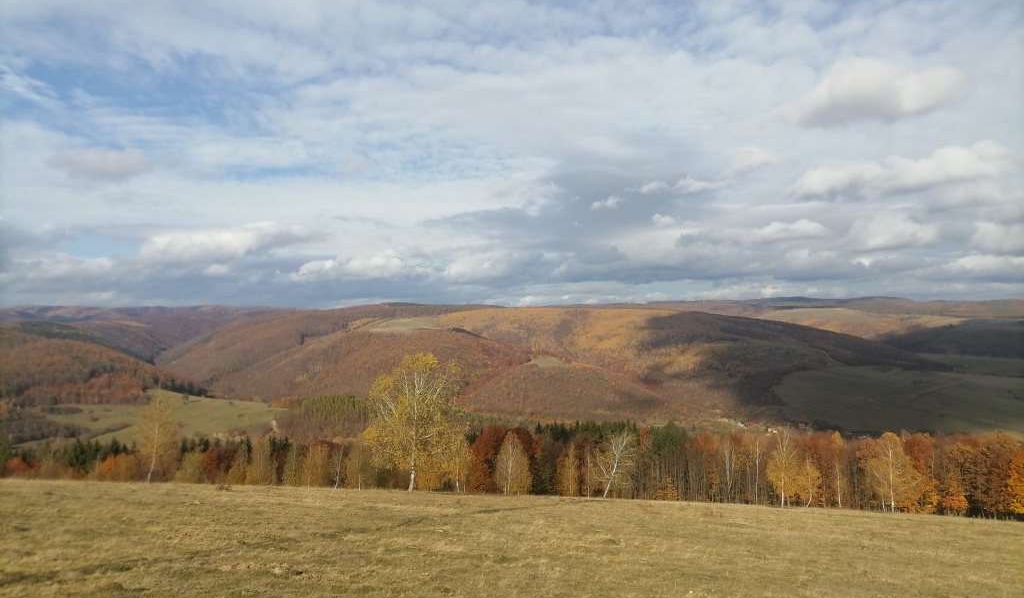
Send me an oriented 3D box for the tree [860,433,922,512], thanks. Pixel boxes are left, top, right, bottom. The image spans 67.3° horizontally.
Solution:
[{"bbox_3d":[42.435,19.429,86.000,6.590,8.780,6.260,0,-1,26],"label":"tree"}]

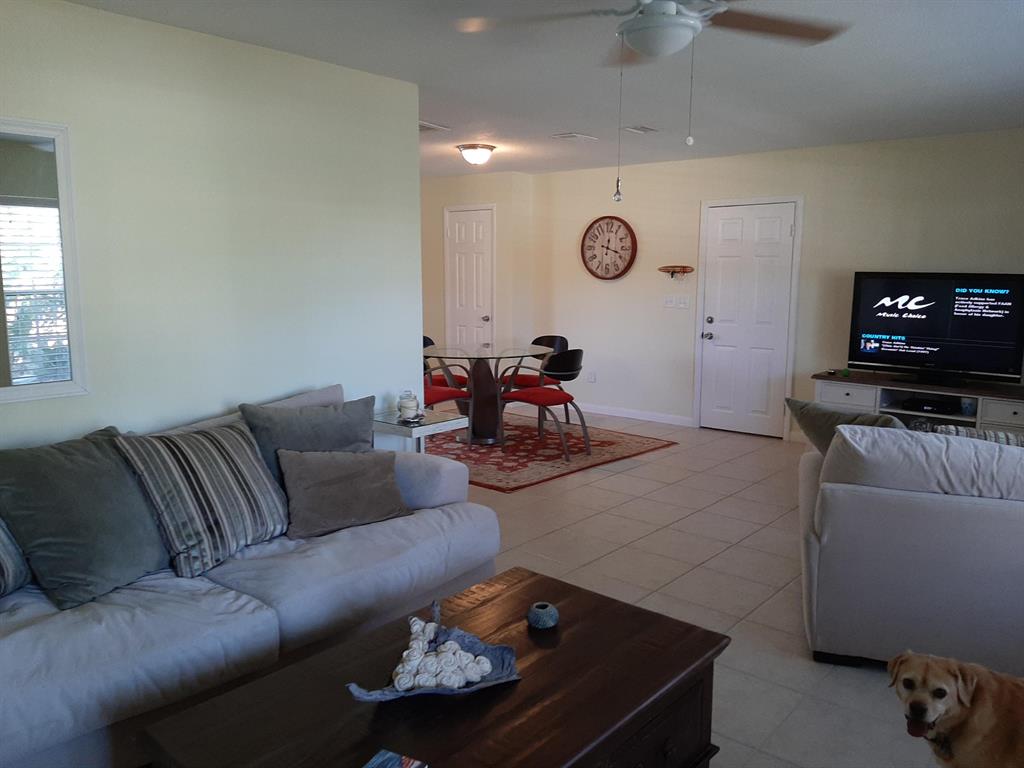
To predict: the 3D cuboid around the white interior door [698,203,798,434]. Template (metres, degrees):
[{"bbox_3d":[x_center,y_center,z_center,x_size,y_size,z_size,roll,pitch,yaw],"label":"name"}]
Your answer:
[{"bbox_3d":[2.083,-0.566,6.836,0.800,2.020,0.050,8,11,40],"label":"white interior door"}]

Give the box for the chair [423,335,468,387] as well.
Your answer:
[{"bbox_3d":[-0.733,-0.008,6.987,0.640,0.840,0.530,8,11,40],"label":"chair"}]

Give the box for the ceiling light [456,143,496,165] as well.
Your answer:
[{"bbox_3d":[-0.277,-1.857,6.202,0.330,0.150,0.330,0,9,0],"label":"ceiling light"}]

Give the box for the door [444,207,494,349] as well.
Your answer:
[{"bbox_3d":[-0.444,-0.859,8.503,0.670,2.050,0.050,8,11,40],"label":"door"}]

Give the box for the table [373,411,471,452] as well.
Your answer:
[{"bbox_3d":[-0.523,0.503,4.312,0.410,0.630,0.430,8,11,40],"label":"table"}]

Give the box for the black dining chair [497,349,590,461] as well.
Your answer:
[{"bbox_3d":[0.313,0.137,6.113,0.640,0.830,0.530,8,11,40],"label":"black dining chair"}]

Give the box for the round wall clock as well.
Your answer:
[{"bbox_3d":[0.967,-1.344,7.647,0.625,0.625,0.055,8,11,40],"label":"round wall clock"}]

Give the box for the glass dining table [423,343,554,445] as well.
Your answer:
[{"bbox_3d":[-0.269,0.096,6.556,1.210,0.770,1.210,0,9,0],"label":"glass dining table"}]

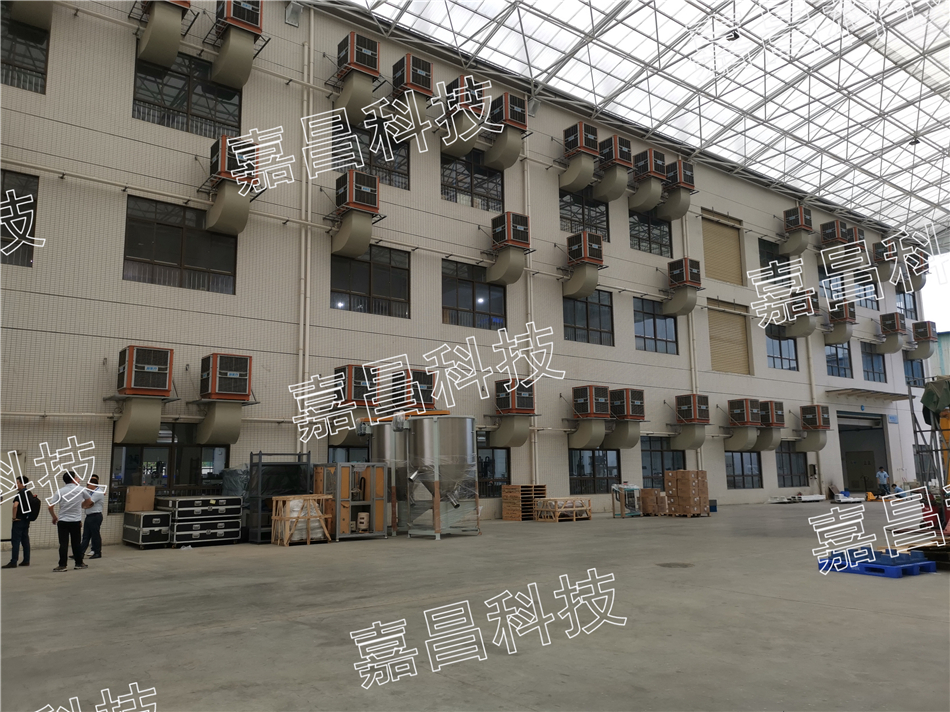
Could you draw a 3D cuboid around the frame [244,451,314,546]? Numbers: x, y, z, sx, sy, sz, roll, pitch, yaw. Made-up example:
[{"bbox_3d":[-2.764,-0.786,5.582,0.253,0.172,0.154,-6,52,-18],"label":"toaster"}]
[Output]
[{"bbox_3d":[-4.866,3.504,18.439,1.275,2.200,0.680,6,-11,-36],"label":"frame"}]

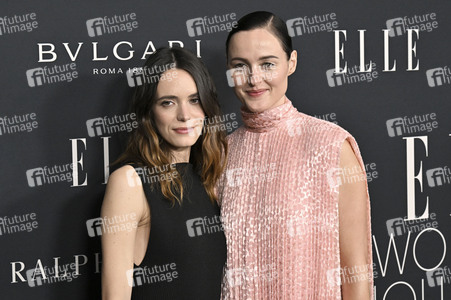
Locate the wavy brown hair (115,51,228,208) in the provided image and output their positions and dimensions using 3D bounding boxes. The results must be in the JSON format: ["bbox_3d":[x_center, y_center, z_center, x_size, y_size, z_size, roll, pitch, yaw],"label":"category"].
[{"bbox_3d":[-0.126,-0.055,2.390,0.250,0.355,0.240,-4,4,-16],"label":"wavy brown hair"}]

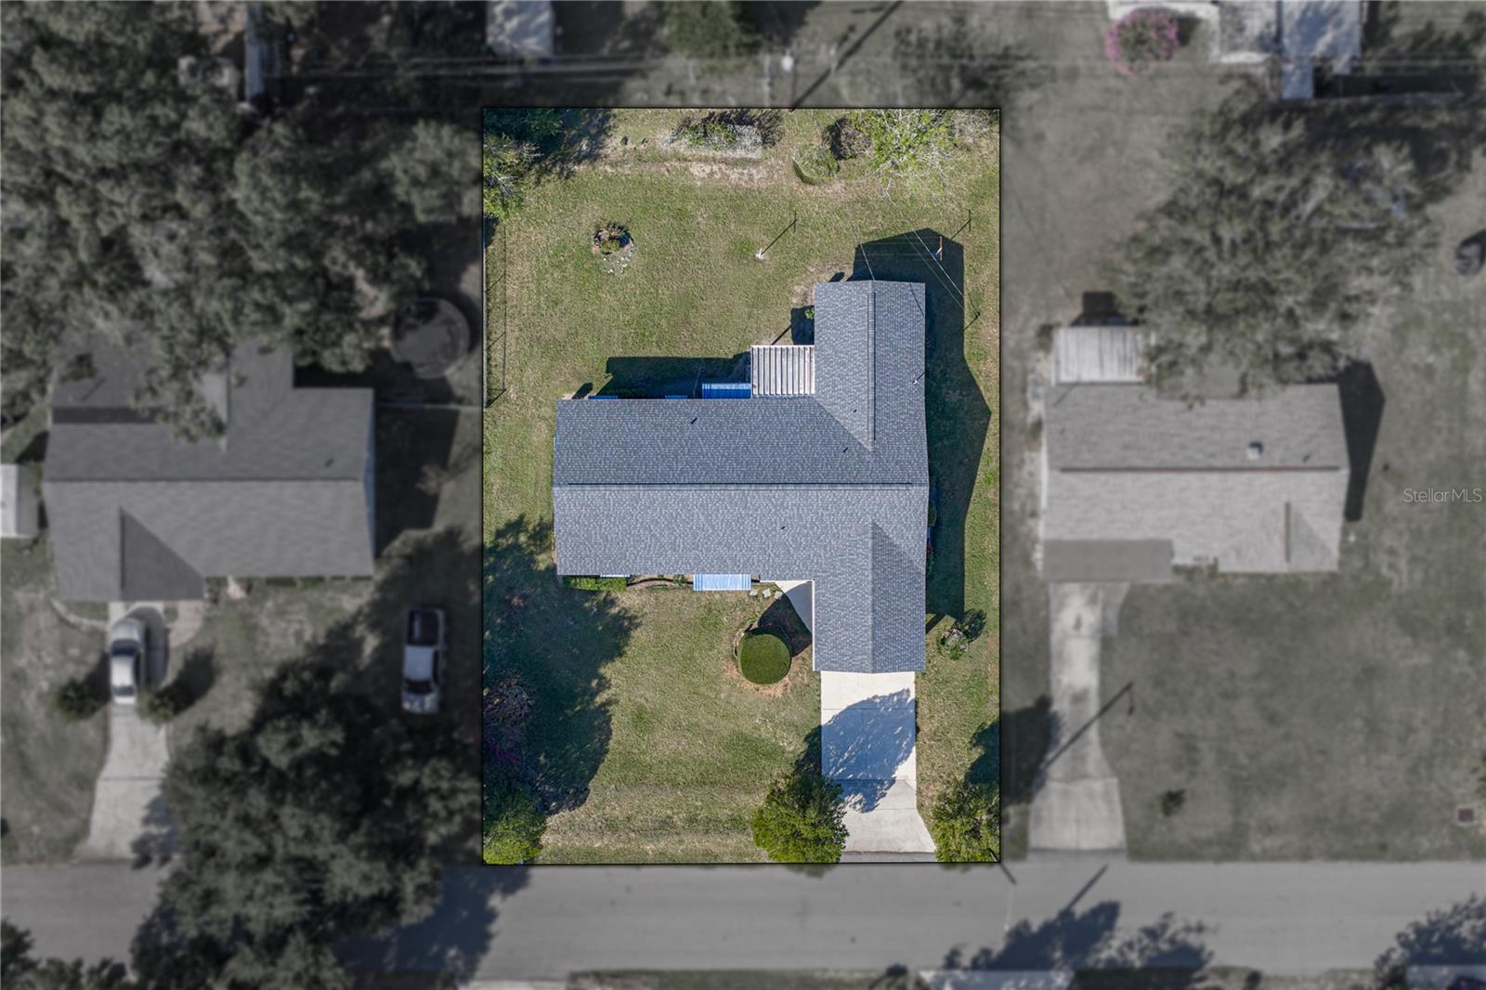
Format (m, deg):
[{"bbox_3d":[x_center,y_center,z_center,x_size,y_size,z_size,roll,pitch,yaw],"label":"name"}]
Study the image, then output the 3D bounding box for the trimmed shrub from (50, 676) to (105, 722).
[{"bbox_3d":[-36.450,11.200,63.400,2.400,2.200,2.400,0,90,0],"label":"trimmed shrub"}]

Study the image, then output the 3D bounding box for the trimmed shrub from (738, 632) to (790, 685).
[{"bbox_3d":[1.180,8.850,63.200,2.800,2.500,2.800,0,90,0],"label":"trimmed shrub"}]

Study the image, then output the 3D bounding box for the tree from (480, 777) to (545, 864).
[{"bbox_3d":[-12.500,17.400,61.900,3.900,5.200,4.100,0,90,0],"label":"tree"}]

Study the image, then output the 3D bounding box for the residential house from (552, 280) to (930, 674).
[{"bbox_3d":[-0.080,-0.980,62.400,19.700,4.300,20.900,0,90,0],"label":"residential house"}]

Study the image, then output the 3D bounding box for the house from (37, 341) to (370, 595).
[{"bbox_3d":[-28.300,-1.450,62.400,17.100,4.300,14.300,0,90,0],"label":"house"}]

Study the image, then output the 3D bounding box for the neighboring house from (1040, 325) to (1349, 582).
[{"bbox_3d":[23.900,-2.300,62.350,15.800,4.300,13.800,0,90,0],"label":"neighboring house"}]

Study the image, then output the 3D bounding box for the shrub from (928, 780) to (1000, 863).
[{"bbox_3d":[11.950,17.200,61.600,4.300,5.800,4.500,0,90,0],"label":"shrub"}]

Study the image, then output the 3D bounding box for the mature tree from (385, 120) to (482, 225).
[{"bbox_3d":[-16.100,-17.000,60.800,5.400,7.200,5.400,0,90,0],"label":"mature tree"}]

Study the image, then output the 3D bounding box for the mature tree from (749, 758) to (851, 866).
[{"bbox_3d":[3.100,17.050,61.400,4.900,6.200,5.100,0,90,0],"label":"mature tree"}]

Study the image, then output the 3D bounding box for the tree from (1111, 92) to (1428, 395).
[{"bbox_3d":[26.800,-12.800,59.200,14.800,10.400,14.400,0,90,0],"label":"tree"}]

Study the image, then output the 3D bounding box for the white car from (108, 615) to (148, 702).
[{"bbox_3d":[-33.750,9.250,63.700,1.900,1.620,4.750,0,90,0],"label":"white car"}]

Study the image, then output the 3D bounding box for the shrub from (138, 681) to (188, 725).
[{"bbox_3d":[-31.750,11.450,63.400,2.300,2.200,2.300,0,90,0],"label":"shrub"}]

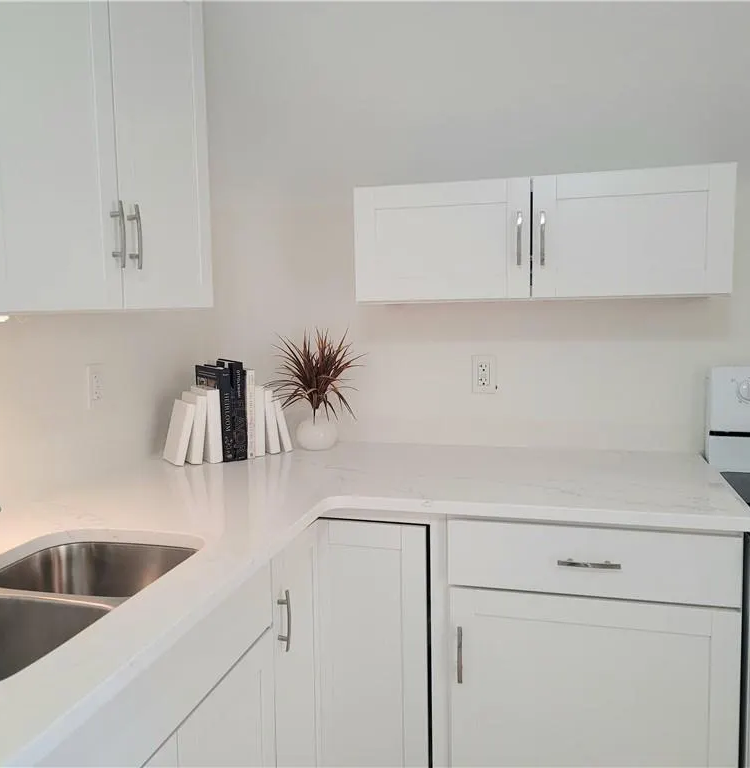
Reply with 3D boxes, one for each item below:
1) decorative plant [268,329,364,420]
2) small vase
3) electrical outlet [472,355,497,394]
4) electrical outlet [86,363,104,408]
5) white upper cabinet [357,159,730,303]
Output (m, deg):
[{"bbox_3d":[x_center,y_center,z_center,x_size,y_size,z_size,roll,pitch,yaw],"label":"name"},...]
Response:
[{"bbox_3d":[-0.180,-0.025,2.283,0.270,0.275,0.245,1,7,14],"label":"decorative plant"},{"bbox_3d":[-0.176,0.144,2.314,0.125,0.108,0.125,-1,6,0],"label":"small vase"},{"bbox_3d":[0.325,-0.026,2.283,0.072,0.115,0.008,1,7,14],"label":"electrical outlet"},{"bbox_3d":[-0.715,0.005,1.976,0.009,0.115,0.072,1,7,14],"label":"electrical outlet"},{"bbox_3d":[0.431,-0.376,2.050,0.914,0.303,0.328,1,7,14],"label":"white upper cabinet"}]

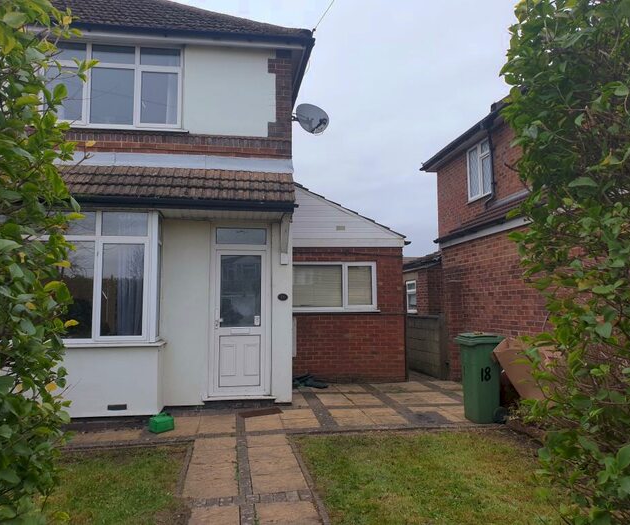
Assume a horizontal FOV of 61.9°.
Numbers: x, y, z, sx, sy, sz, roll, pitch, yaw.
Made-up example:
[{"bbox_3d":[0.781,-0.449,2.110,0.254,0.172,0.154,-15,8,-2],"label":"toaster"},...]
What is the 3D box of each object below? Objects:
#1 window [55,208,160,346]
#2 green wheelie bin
[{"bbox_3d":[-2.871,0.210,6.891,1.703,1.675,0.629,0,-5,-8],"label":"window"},{"bbox_3d":[2.041,1.373,6.397,0.530,1.030,0.475,1,-5,-10],"label":"green wheelie bin"}]

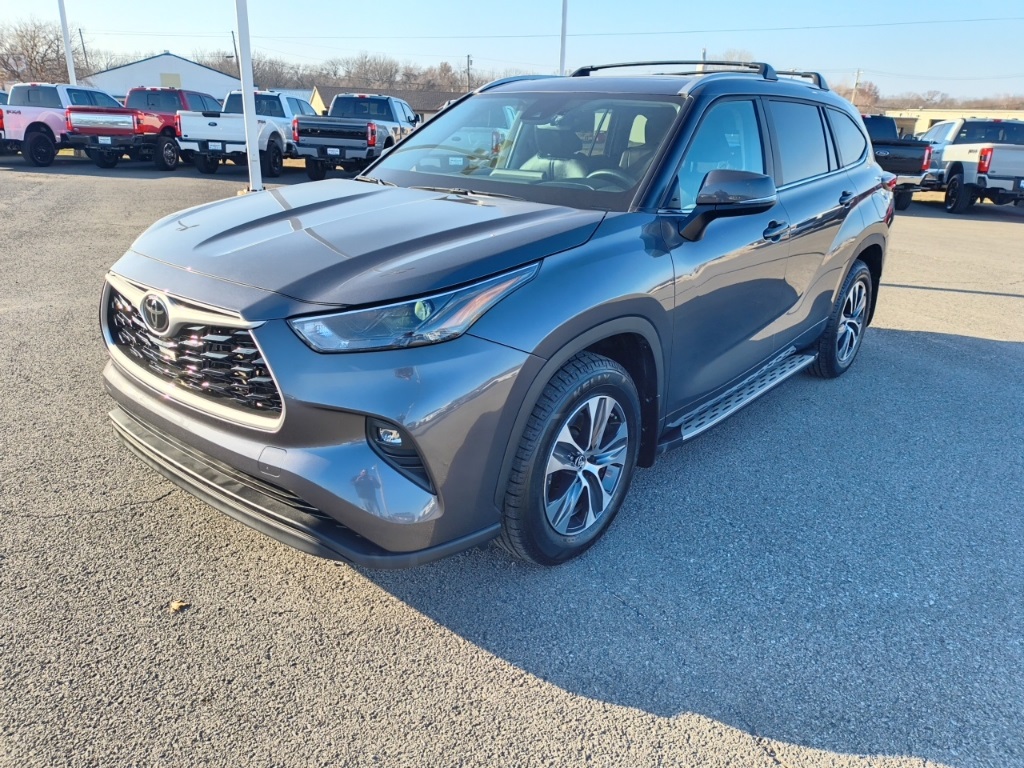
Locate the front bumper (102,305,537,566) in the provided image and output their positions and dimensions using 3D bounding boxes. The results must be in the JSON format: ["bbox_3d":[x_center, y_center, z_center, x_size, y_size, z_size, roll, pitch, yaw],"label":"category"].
[{"bbox_3d":[-0.856,0.009,2.495,1.880,0.700,0.630,17,24,37],"label":"front bumper"}]

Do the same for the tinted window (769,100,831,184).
[{"bbox_3d":[1.443,-1.186,3.638,0.060,0.400,0.770,-9,7,43],"label":"tinted window"}]

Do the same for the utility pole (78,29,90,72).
[{"bbox_3d":[-47.049,-33.749,81.887,0.300,10.000,0.300,2,19,0],"label":"utility pole"}]

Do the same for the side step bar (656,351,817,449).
[{"bbox_3d":[1.082,0.030,3.435,0.180,0.090,1.660,17,24,37],"label":"side step bar"}]

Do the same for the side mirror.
[{"bbox_3d":[0.776,-0.643,2.658,0.250,0.250,0.260,17,24,37],"label":"side mirror"}]

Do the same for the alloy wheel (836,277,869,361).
[{"bbox_3d":[2.043,-0.403,4.615,0.170,0.490,0.490,17,24,37],"label":"alloy wheel"}]

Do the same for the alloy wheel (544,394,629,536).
[{"bbox_3d":[0.190,0.254,2.511,0.190,0.485,0.485,17,24,37],"label":"alloy wheel"}]

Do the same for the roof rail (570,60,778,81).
[{"bbox_3d":[0.798,-1.665,3.948,1.230,0.110,0.110,17,24,37],"label":"roof rail"}]

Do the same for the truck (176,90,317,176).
[{"bbox_3d":[-6.784,-6.983,20.568,2.150,2.060,6.300,4,19,6],"label":"truck"}]

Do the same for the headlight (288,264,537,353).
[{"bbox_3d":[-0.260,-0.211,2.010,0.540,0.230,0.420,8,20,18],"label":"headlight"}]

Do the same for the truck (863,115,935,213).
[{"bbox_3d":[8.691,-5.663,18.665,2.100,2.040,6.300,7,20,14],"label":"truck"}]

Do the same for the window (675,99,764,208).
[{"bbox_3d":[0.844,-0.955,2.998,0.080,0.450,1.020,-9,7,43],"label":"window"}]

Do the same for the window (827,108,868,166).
[{"bbox_3d":[1.945,-1.399,4.211,0.060,0.340,0.640,-10,8,40],"label":"window"}]

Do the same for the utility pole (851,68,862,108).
[{"bbox_3d":[44.753,-36.164,97.312,1.300,9.600,0.400,10,21,21],"label":"utility pole"}]

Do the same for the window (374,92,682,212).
[{"bbox_3d":[0.042,-1.083,3.200,1.430,0.110,0.750,17,58,37],"label":"window"}]

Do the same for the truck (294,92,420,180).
[{"bbox_3d":[-3.824,-6.723,20.131,2.150,2.060,6.300,4,19,6],"label":"truck"}]

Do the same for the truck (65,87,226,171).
[{"bbox_3d":[-9.744,-7.317,21.202,2.100,2.040,6.300,4,19,5],"label":"truck"}]

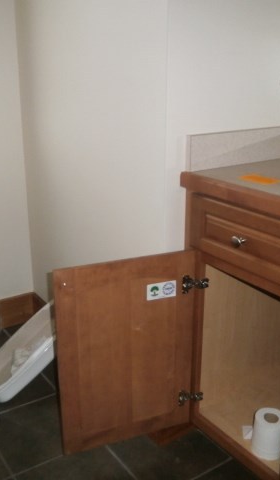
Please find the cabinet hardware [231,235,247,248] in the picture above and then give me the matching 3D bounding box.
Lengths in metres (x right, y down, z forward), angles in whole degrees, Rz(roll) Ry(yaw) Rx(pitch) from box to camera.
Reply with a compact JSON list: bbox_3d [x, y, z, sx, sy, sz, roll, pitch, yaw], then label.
[{"bbox_3d":[0.252,0.005,1.196,0.030,0.032,0.032,-13,23,-34],"label":"cabinet hardware"}]

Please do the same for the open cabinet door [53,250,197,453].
[{"bbox_3d":[-0.037,0.332,1.393,0.398,0.592,0.020,-7,20,-19],"label":"open cabinet door"}]

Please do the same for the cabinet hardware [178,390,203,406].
[{"bbox_3d":[0.164,0.493,1.501,0.075,0.047,0.033,-7,20,-19],"label":"cabinet hardware"}]

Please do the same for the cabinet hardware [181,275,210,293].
[{"bbox_3d":[0.166,0.127,1.374,0.078,0.052,0.033,-7,20,-19],"label":"cabinet hardware"}]

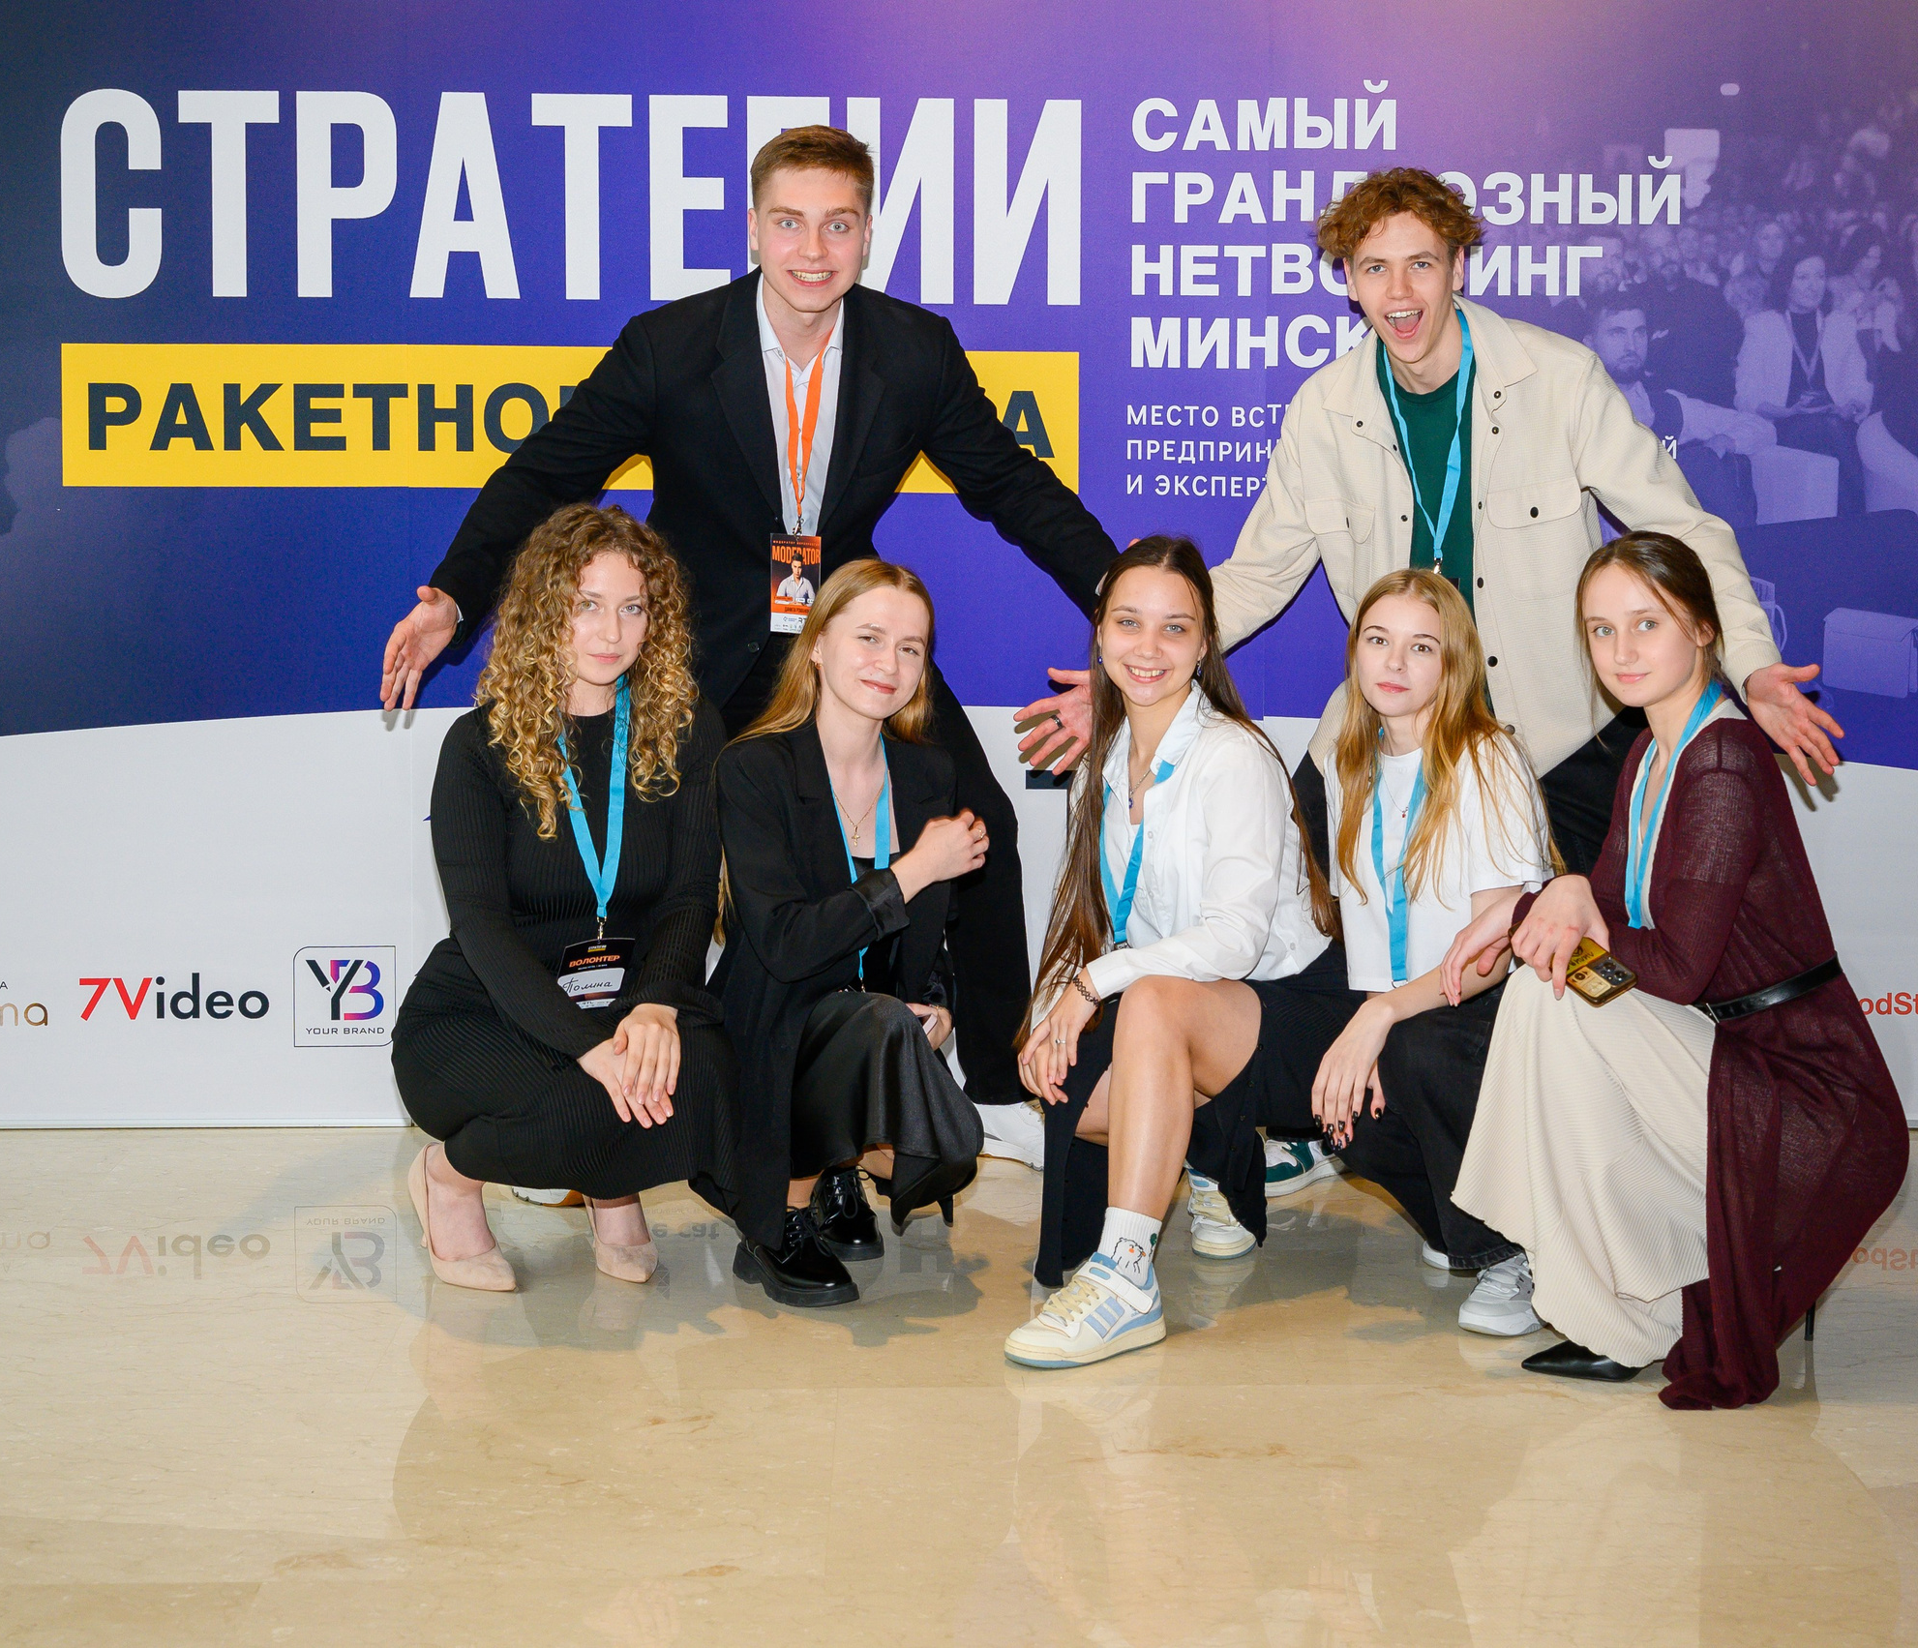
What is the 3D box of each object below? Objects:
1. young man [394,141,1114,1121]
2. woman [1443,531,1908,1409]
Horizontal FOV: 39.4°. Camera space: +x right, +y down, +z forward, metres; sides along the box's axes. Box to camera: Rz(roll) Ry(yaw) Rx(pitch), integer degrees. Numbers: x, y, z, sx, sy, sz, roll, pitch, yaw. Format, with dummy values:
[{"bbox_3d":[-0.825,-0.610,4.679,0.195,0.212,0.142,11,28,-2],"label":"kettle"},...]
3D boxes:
[{"bbox_3d":[-0.295,-0.187,3.880,1.060,1.554,0.700,0,5,-3],"label":"young man"},{"bbox_3d":[0.904,0.158,3.380,0.600,1.050,0.440,-3,6,-28],"label":"woman"}]

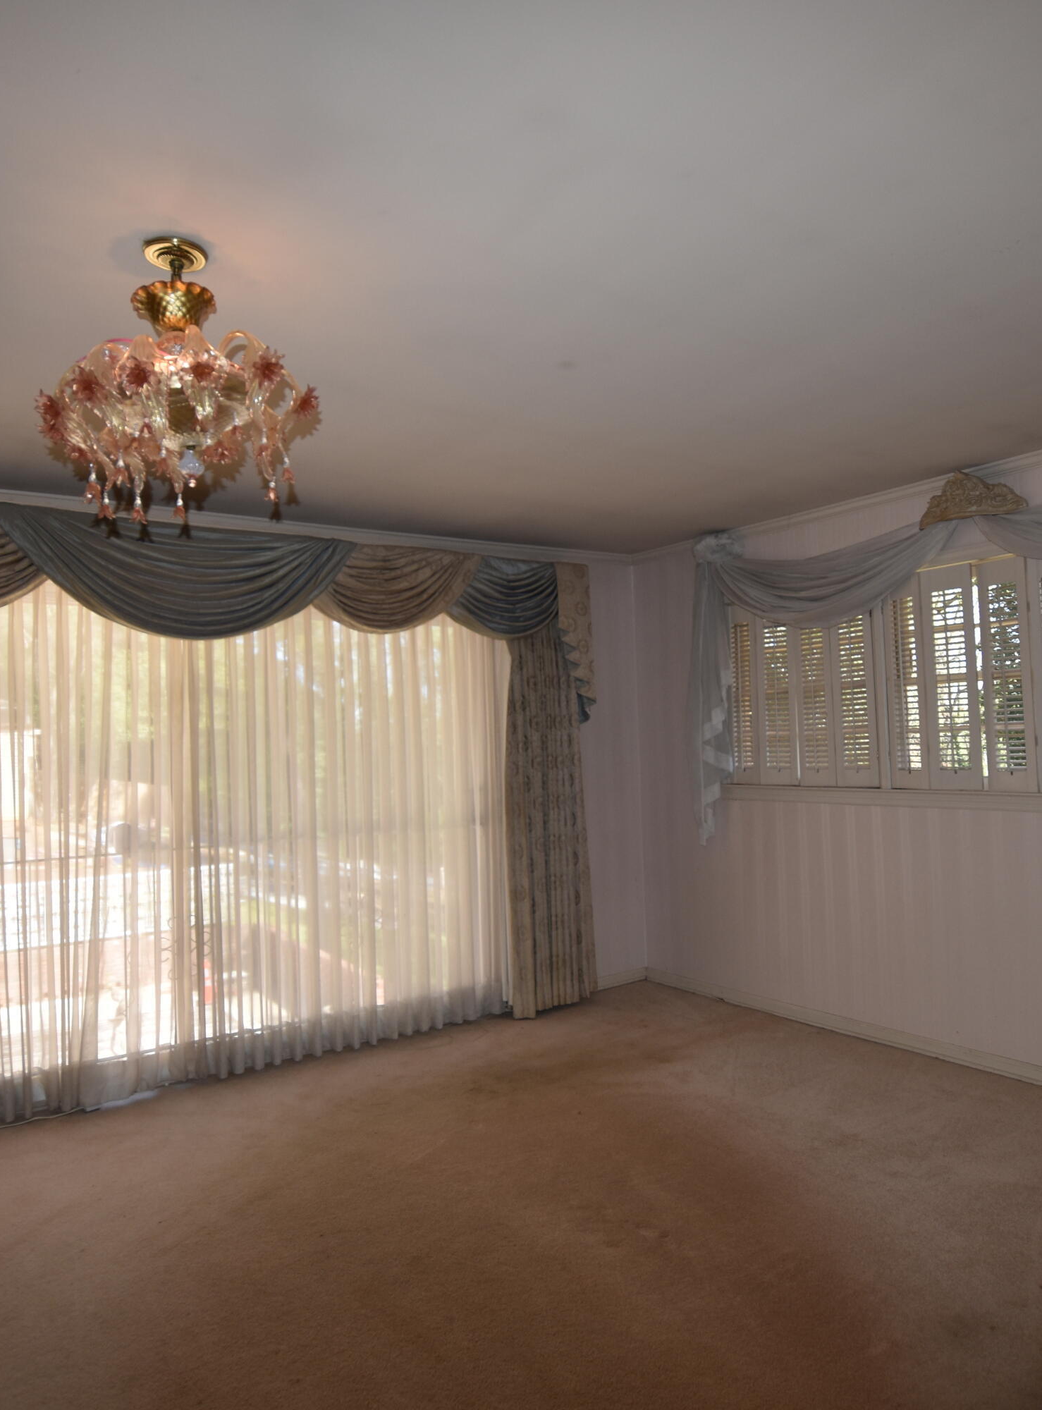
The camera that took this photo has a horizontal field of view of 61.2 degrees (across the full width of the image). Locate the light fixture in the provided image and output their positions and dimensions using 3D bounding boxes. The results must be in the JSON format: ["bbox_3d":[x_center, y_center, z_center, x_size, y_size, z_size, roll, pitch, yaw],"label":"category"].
[{"bbox_3d":[-0.700,-0.687,1.820,0.560,0.530,0.560,-2,-2,0],"label":"light fixture"}]

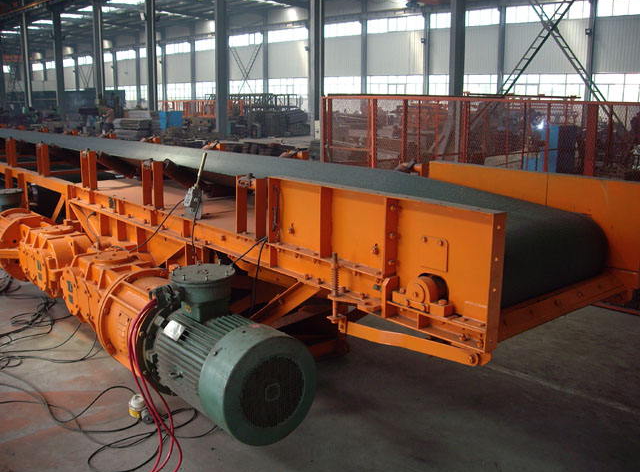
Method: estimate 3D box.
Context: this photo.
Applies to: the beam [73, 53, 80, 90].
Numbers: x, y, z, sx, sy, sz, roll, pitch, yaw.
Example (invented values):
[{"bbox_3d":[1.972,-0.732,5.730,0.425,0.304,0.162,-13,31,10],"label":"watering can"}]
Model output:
[{"bbox_3d":[-31.614,-20.301,91.467,0.400,8.200,0.270,-10,15,-40],"label":"beam"}]

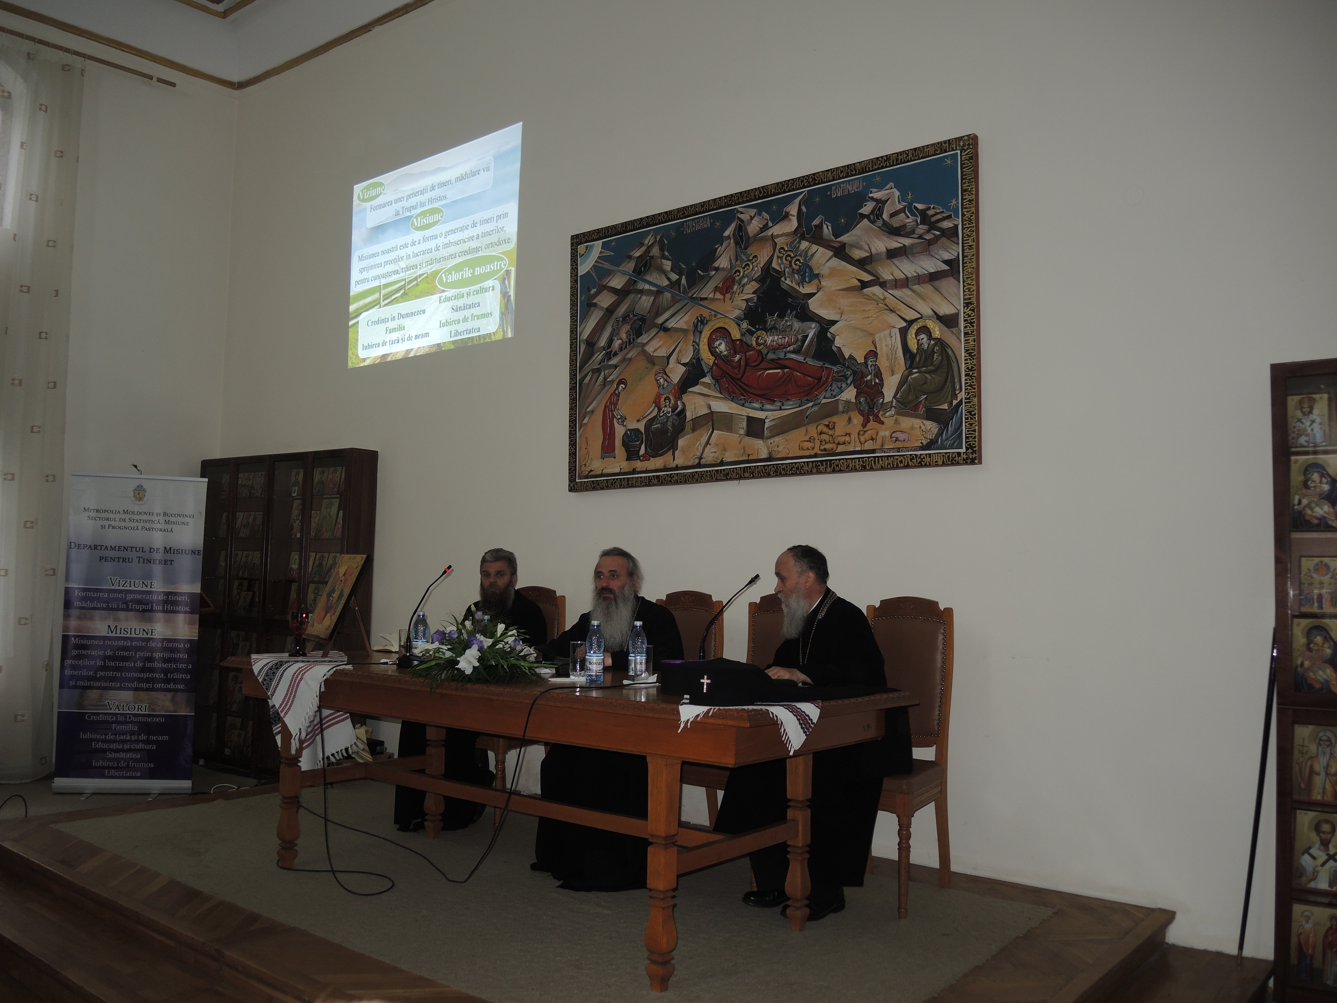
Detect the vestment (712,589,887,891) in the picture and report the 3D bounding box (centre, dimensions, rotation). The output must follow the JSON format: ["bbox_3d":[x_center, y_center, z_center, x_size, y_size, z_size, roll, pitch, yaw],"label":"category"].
[{"bbox_3d":[0.543,0.858,4.053,0.680,1.050,0.560,5,-6,-38],"label":"vestment"}]

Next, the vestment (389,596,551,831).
[{"bbox_3d":[-0.929,1.030,5.327,0.637,1.121,0.684,-3,-6,38],"label":"vestment"}]

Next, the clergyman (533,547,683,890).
[{"bbox_3d":[-0.241,0.834,4.529,0.550,1.300,0.760,-3,-6,37],"label":"clergyman"}]

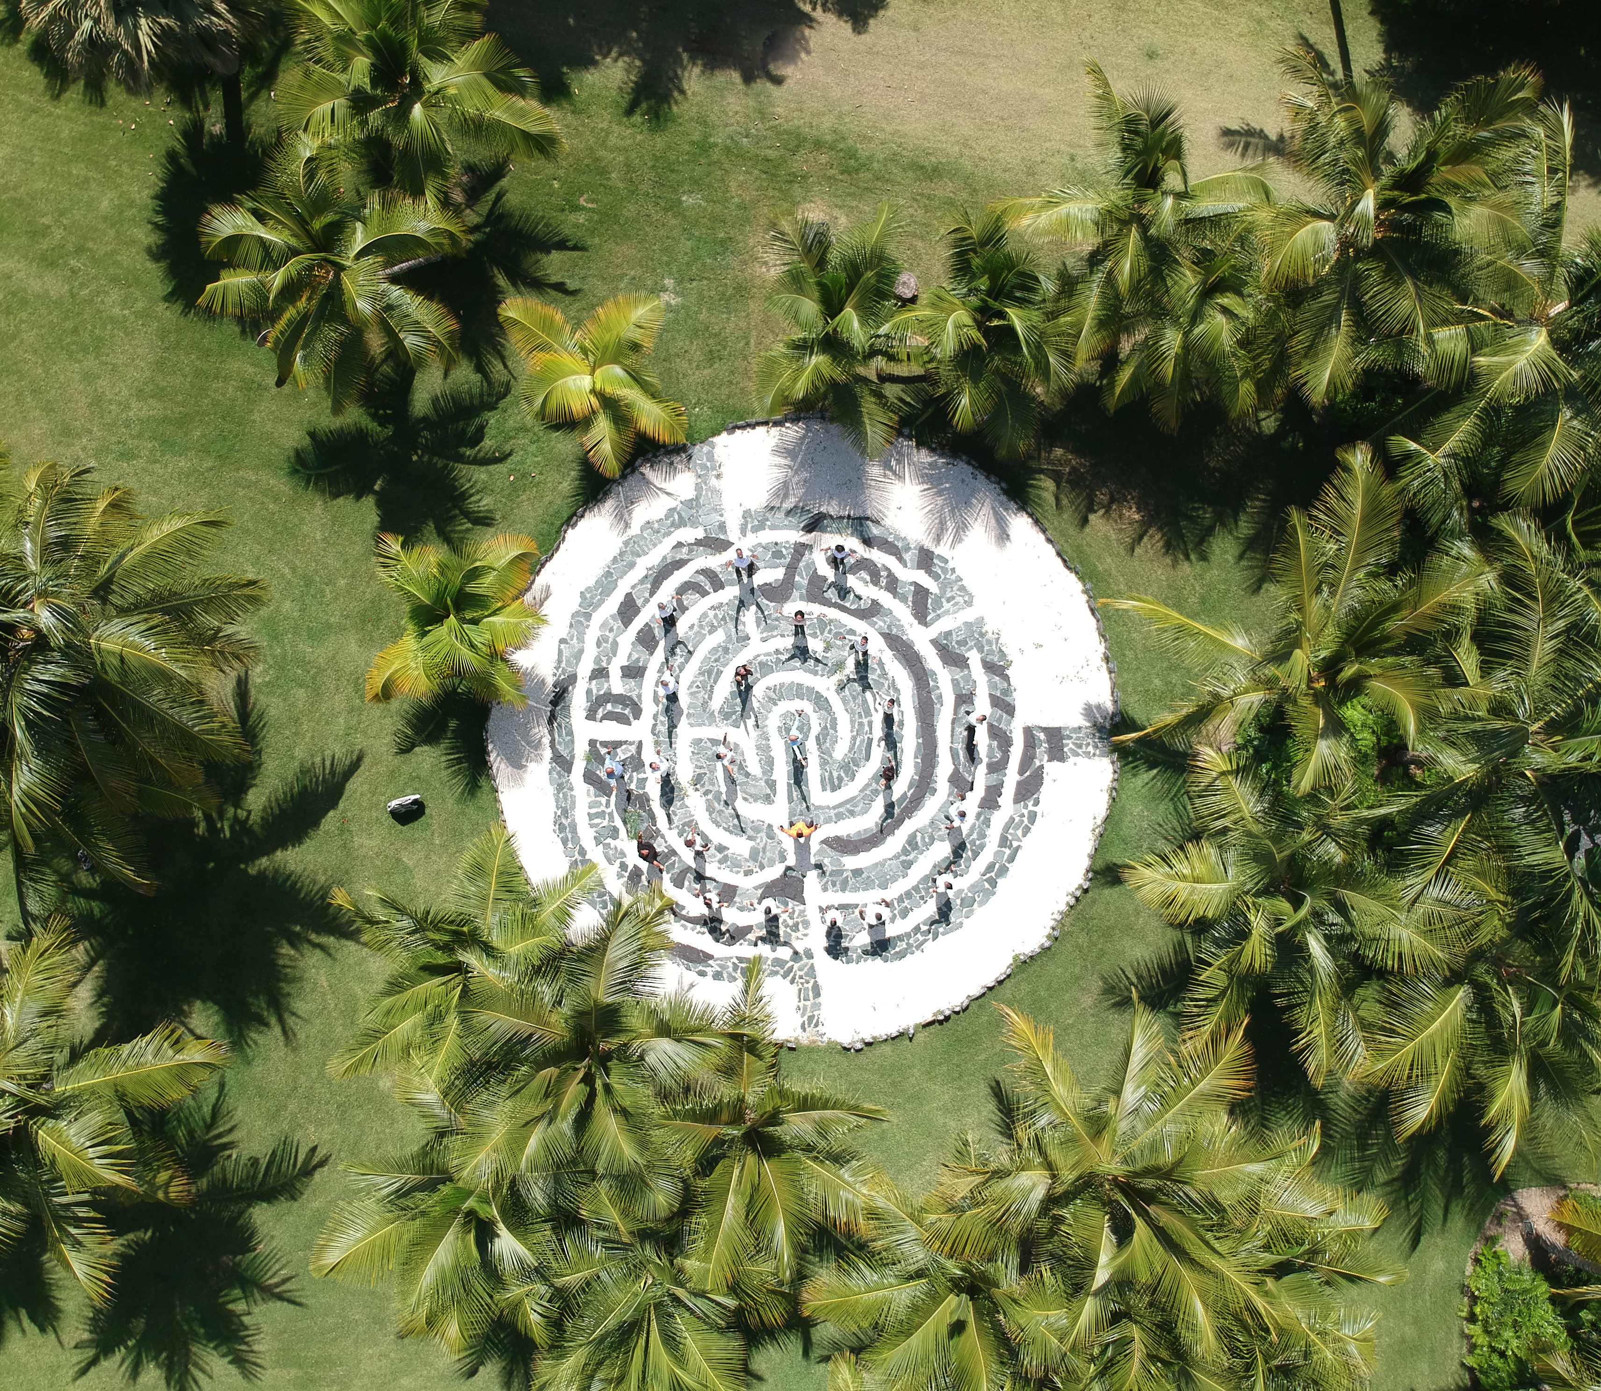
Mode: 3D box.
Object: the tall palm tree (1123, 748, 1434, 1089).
[{"bbox_3d":[13.069,6.157,37.857,8.510,8.500,9.210,0,85,0],"label":"tall palm tree"}]

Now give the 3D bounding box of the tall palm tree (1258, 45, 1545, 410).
[{"bbox_3d":[13.455,-10.345,31.860,6.440,7.800,7.730,0,86,0],"label":"tall palm tree"}]

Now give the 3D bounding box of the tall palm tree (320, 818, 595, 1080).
[{"bbox_3d":[-7.689,5.899,31.742,6.080,5.900,5.680,0,86,0],"label":"tall palm tree"}]

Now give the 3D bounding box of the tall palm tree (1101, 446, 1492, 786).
[{"bbox_3d":[11.405,-1.684,32.056,8.750,6.200,7.800,0,86,0],"label":"tall palm tree"}]

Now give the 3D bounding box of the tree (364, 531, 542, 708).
[{"bbox_3d":[-10.586,-2.371,40.461,5.390,4.800,5.440,0,85,0],"label":"tree"}]

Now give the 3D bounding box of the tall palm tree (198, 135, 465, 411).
[{"bbox_3d":[-11.099,-9.913,33.025,6.320,5.600,6.330,0,86,0],"label":"tall palm tree"}]

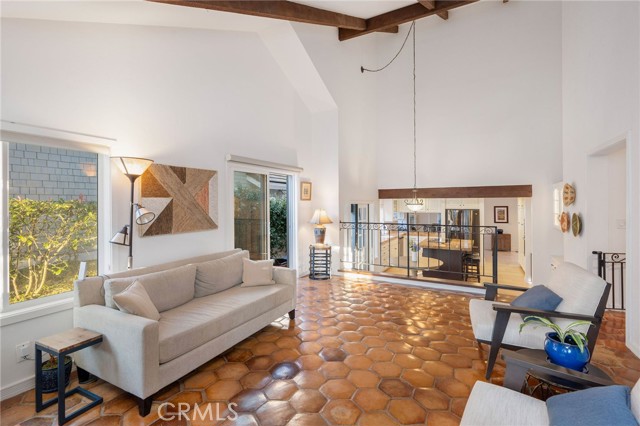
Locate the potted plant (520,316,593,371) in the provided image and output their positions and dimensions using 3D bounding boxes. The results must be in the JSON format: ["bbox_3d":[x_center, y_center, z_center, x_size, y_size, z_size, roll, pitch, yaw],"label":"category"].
[{"bbox_3d":[1.492,0.827,1.779,0.360,0.270,0.310,1,2,40],"label":"potted plant"}]

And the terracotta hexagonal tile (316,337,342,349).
[{"bbox_3d":[0.104,1.349,2.947,0.265,0.020,0.238,0,1,-2],"label":"terracotta hexagonal tile"}]

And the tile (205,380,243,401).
[{"bbox_3d":[-0.766,1.417,2.256,0.285,0.020,0.250,0,1,-2],"label":"tile"}]

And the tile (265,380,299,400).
[{"bbox_3d":[-0.306,1.418,2.264,0.285,0.020,0.250,0,1,-2],"label":"tile"}]

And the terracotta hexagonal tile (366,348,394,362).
[{"bbox_3d":[0.567,1.356,2.689,0.265,0.020,0.238,0,1,-2],"label":"terracotta hexagonal tile"}]

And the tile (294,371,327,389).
[{"bbox_3d":[-0.078,1.338,2.274,0.273,0.018,0.236,0,1,-1],"label":"tile"}]

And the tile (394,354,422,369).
[{"bbox_3d":[0.782,1.332,2.547,0.273,0.018,0.236,0,1,-1],"label":"tile"}]

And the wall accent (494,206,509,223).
[{"bbox_3d":[7.502,0.074,11.745,0.478,0.678,0.040,1,1,28],"label":"wall accent"}]

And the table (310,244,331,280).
[{"bbox_3d":[0.013,0.971,5.692,0.420,0.620,0.420,0,1,0],"label":"table"}]

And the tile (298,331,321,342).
[{"bbox_3d":[-0.111,1.345,3.083,0.265,0.020,0.238,0,1,-2],"label":"tile"}]

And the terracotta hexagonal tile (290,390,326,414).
[{"bbox_3d":[-0.079,1.343,2.022,0.273,0.018,0.236,0,1,-1],"label":"terracotta hexagonal tile"}]

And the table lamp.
[{"bbox_3d":[0.021,0.284,5.978,0.480,0.730,0.480,0,1,0],"label":"table lamp"}]

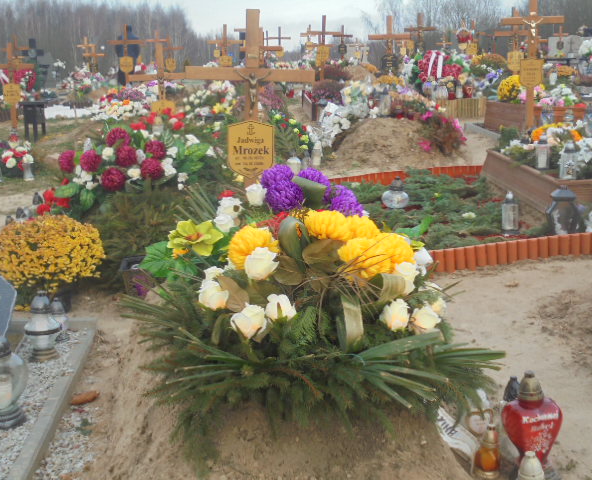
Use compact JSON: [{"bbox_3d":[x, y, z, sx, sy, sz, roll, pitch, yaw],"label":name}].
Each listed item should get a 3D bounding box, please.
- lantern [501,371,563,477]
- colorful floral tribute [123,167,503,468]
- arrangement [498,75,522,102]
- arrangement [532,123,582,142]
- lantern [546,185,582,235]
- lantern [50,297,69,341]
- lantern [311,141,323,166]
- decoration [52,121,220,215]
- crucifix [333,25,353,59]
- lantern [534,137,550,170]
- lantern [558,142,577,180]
[{"bbox_3d":[0.628,0.497,2.120,0.145,0.319,0.095,-4,14,-17],"label":"lantern"},{"bbox_3d":[0.056,0.201,2.550,1.080,0.600,0.900,-2,14,-3],"label":"colorful floral tribute"},{"bbox_3d":[2.859,-1.987,10.500,0.370,0.365,0.370,0,13,0],"label":"arrangement"},{"bbox_3d":[2.490,-1.018,7.600,0.490,0.203,0.300,0,13,0],"label":"arrangement"},{"bbox_3d":[1.709,-0.170,5.050,0.220,0.356,0.220,0,13,0],"label":"lantern"},{"bbox_3d":[-1.111,0.375,3.750,0.085,0.205,0.085,-2,14,0],"label":"lantern"},{"bbox_3d":[0.227,-0.936,8.600,0.115,0.275,0.115,0,14,0],"label":"lantern"},{"bbox_3d":[-0.991,-0.456,5.000,0.980,0.460,0.600,-1,15,-5],"label":"decoration"},{"bbox_3d":[1.389,-5.720,23.500,0.600,1.300,0.070,-1,15,-5],"label":"crucifix"},{"bbox_3d":[2.108,-0.740,6.800,0.125,0.285,0.125,0,14,0],"label":"lantern"},{"bbox_3d":[2.117,-0.612,6.200,0.130,0.300,0.130,0,14,0],"label":"lantern"}]

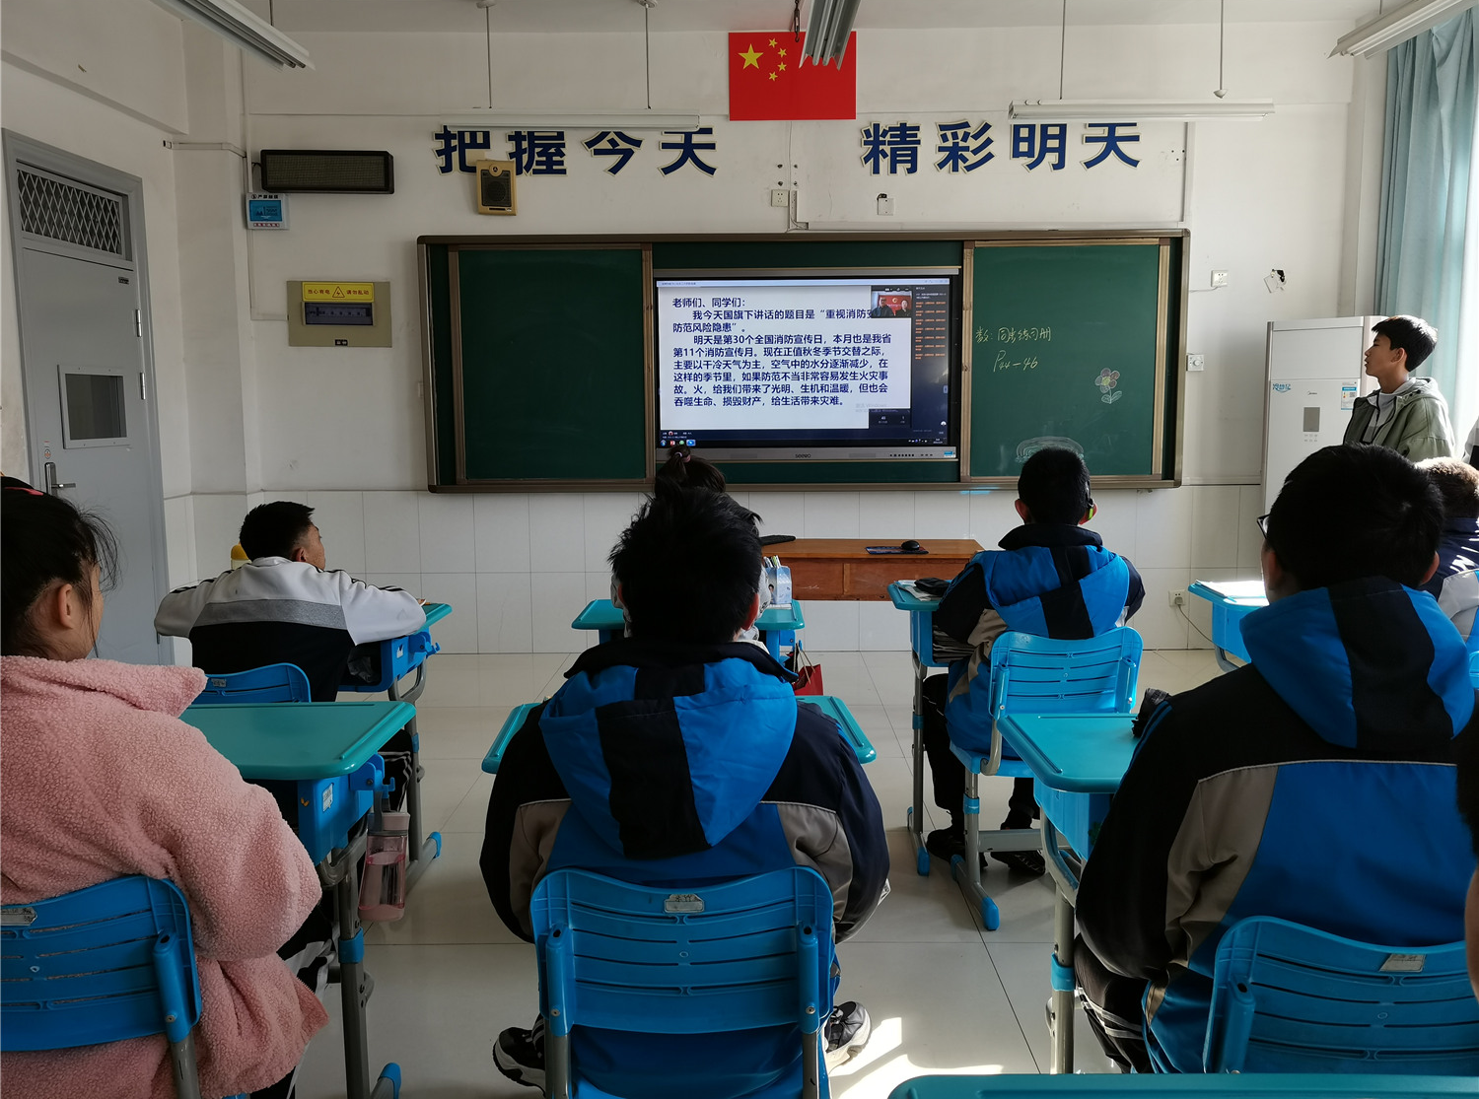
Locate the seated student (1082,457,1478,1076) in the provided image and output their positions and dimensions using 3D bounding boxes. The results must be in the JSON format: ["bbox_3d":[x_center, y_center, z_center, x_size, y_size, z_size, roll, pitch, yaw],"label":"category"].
[{"bbox_3d":[0.791,0.486,1.798,0.600,1.300,0.740,0,7,1],"label":"seated student"}]

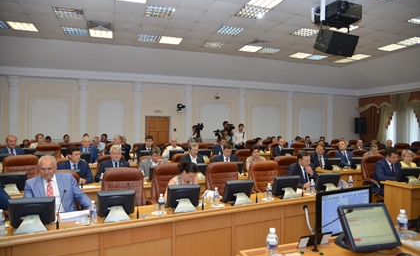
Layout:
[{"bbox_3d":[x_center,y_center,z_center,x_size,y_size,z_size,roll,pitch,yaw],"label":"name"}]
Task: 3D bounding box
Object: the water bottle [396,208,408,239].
[{"bbox_3d":[1.334,0.671,1.940,0.066,0.212,0.066,0,0,0],"label":"water bottle"}]

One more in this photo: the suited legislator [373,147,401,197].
[{"bbox_3d":[3.120,0.970,4.950,0.530,1.260,0.680,1,0,-18],"label":"suited legislator"}]

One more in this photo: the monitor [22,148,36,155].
[{"bbox_3d":[-4.059,0.619,6.350,0.350,0.280,0.180,0,0,-19],"label":"monitor"}]

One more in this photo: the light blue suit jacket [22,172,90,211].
[{"bbox_3d":[-1.690,0.800,3.170,0.680,0.600,0.420,0,0,-21],"label":"light blue suit jacket"}]

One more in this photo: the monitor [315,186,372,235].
[{"bbox_3d":[1.112,0.700,2.285,0.630,0.375,0.090,1,0,-24],"label":"monitor"}]

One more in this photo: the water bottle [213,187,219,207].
[{"bbox_3d":[0.072,0.823,3.370,0.067,0.220,0.067,0,0,0],"label":"water bottle"}]

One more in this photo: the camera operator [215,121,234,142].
[{"bbox_3d":[0.550,0.690,10.300,0.570,1.820,0.600,1,0,-34],"label":"camera operator"}]

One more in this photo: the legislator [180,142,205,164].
[{"bbox_3d":[-0.330,0.960,5.420,0.540,1.320,0.700,0,0,-12],"label":"legislator"}]

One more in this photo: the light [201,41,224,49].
[{"bbox_3d":[0.088,-2.405,8.085,0.600,0.080,0.600,1,0,-19],"label":"light"}]

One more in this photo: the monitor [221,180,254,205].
[{"bbox_3d":[0.317,0.734,3.170,0.340,0.280,0.180,0,0,-15],"label":"monitor"}]

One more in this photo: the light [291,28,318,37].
[{"bbox_3d":[2.372,-2.387,6.963,0.600,0.080,0.600,1,0,-19],"label":"light"}]

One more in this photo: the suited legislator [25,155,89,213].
[{"bbox_3d":[-1.510,0.940,2.740,0.600,1.330,0.750,1,0,-27],"label":"suited legislator"}]

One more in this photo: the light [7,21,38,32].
[{"bbox_3d":[-4.347,-2.350,6.470,0.600,0.070,0.600,1,0,-19],"label":"light"}]

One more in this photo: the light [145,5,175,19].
[{"bbox_3d":[-1.037,-2.392,5.739,0.600,0.080,0.600,0,0,-19],"label":"light"}]

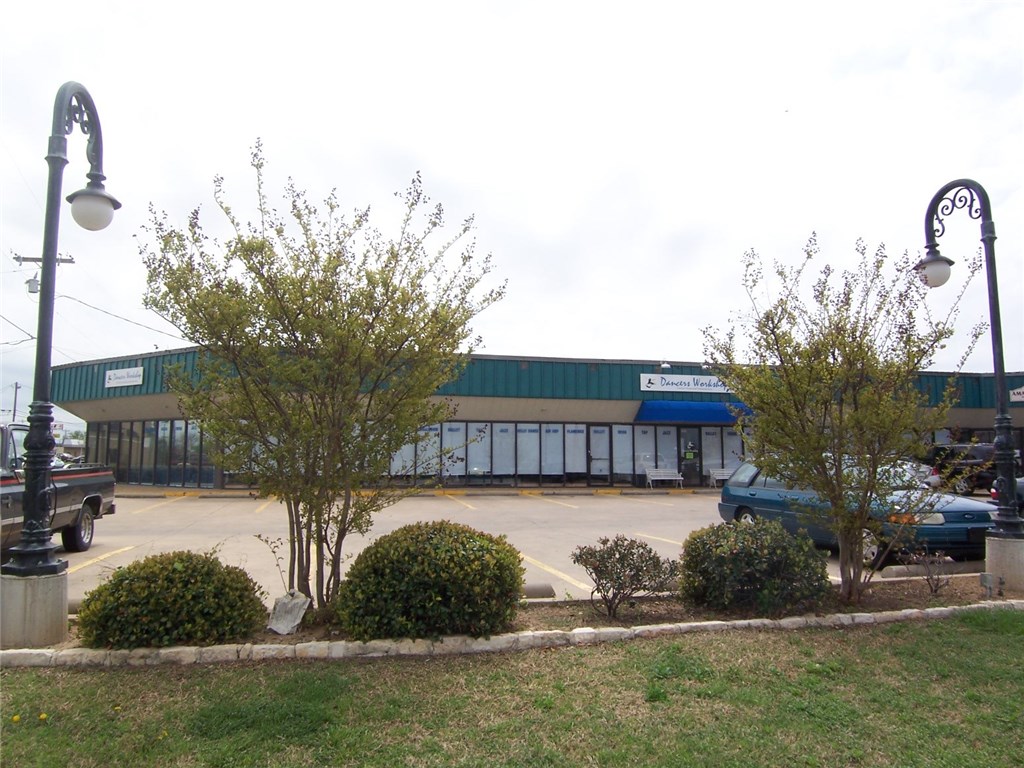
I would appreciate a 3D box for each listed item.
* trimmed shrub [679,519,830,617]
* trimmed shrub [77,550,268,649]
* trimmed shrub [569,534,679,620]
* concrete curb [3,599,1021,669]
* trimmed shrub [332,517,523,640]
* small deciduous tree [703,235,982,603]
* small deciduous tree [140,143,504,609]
[{"bbox_3d":[2.480,1.815,7.012,1.520,0.880,1.400,0,-5,0],"label":"trimmed shrub"},{"bbox_3d":[-2.940,1.791,5.940,1.650,0.730,1.350,0,-5,0],"label":"trimmed shrub"},{"bbox_3d":[1.040,1.800,6.411,1.020,0.800,0.950,0,-5,0],"label":"trimmed shrub"},{"bbox_3d":[0.670,2.202,6.093,9.600,0.160,0.500,1,-5,-11],"label":"concrete curb"},{"bbox_3d":[-0.740,1.698,6.230,1.700,0.970,1.500,0,-5,0],"label":"trimmed shrub"},{"bbox_3d":[3.470,0.317,7.202,2.900,3.900,2.700,0,-5,0],"label":"small deciduous tree"},{"bbox_3d":[-1.950,-0.155,6.994,3.600,4.800,3.300,0,-5,0],"label":"small deciduous tree"}]

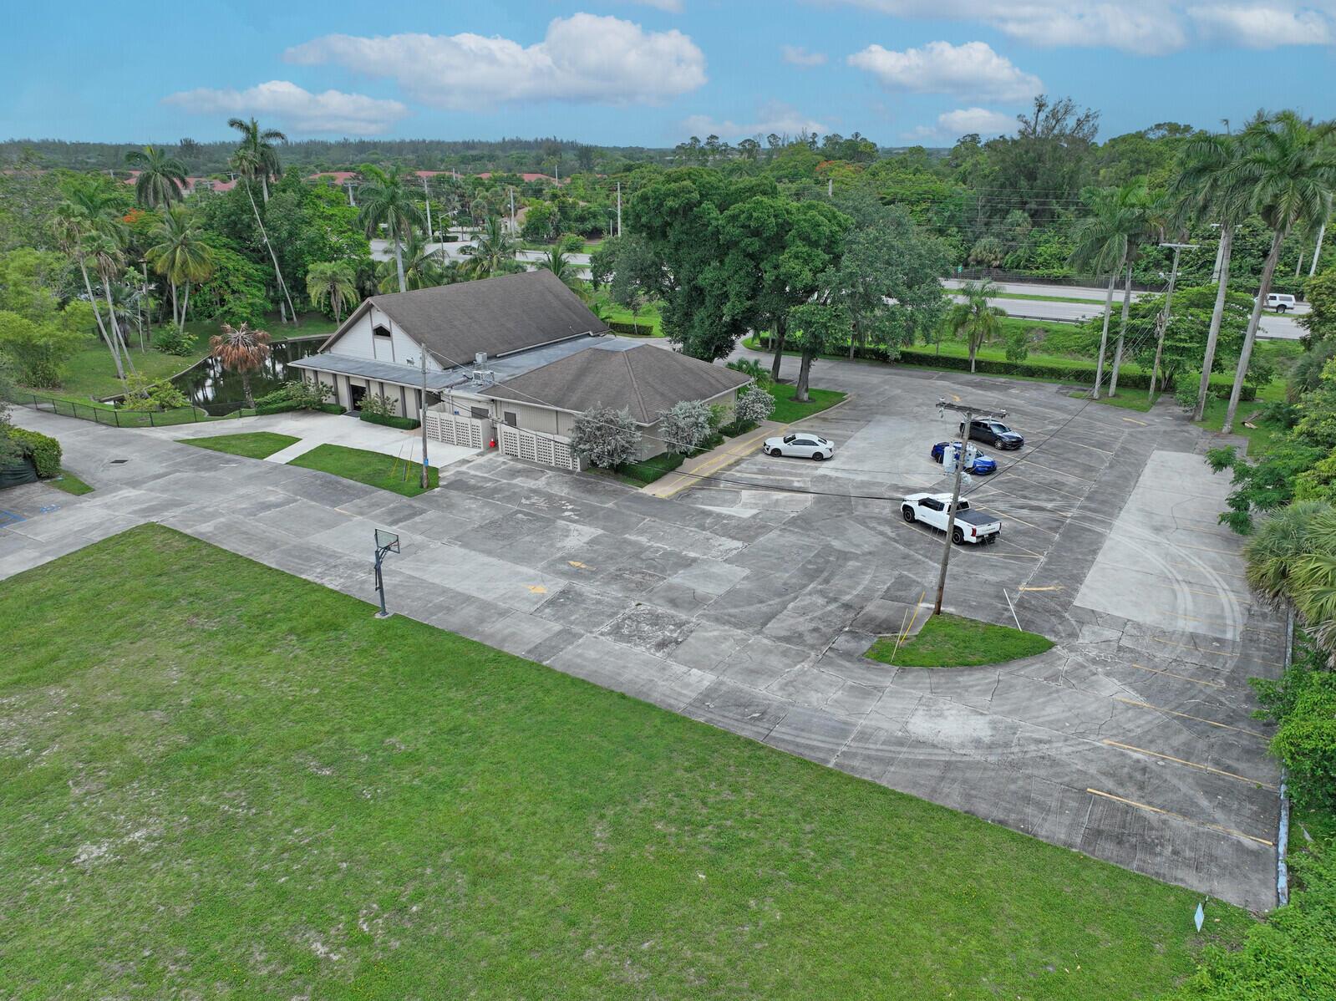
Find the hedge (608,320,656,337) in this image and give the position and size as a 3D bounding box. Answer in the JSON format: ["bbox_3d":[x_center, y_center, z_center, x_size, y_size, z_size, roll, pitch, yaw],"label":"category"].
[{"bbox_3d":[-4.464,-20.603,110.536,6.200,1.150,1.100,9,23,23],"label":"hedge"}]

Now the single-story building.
[{"bbox_3d":[-10.321,-12.999,77.192,34.900,8.650,24.300,12,24,29],"label":"single-story building"}]

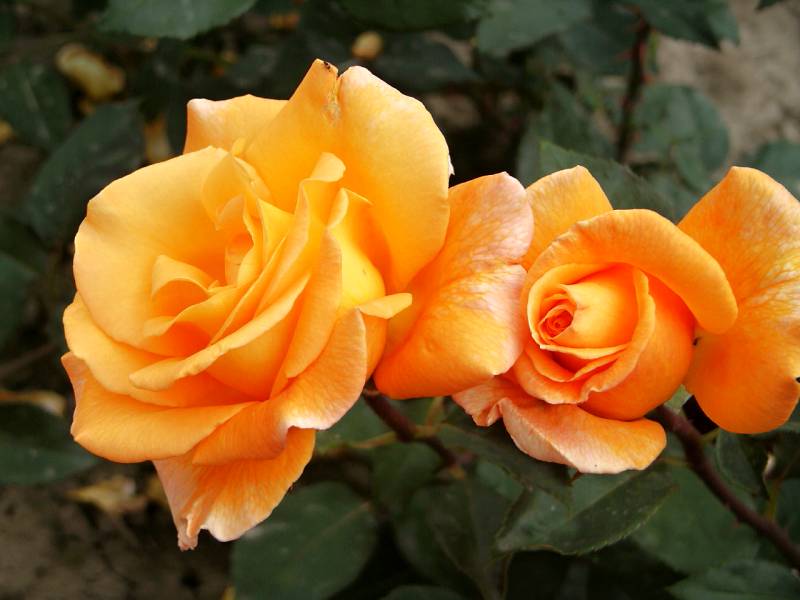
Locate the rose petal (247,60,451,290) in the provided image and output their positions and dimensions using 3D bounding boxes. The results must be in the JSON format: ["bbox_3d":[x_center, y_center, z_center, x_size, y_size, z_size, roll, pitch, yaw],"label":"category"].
[{"bbox_3d":[-0.014,-0.035,0.495,0.056,0.063,0.027,3,3,5],"label":"rose petal"}]

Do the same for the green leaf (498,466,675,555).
[{"bbox_3d":[0.057,0.065,0.545,0.056,0.014,0.027,-23,43,-17],"label":"green leaf"}]

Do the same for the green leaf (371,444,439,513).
[{"bbox_3d":[0.002,0.057,0.565,0.022,0.012,0.027,-9,46,-9],"label":"green leaf"}]

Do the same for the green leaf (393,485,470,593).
[{"bbox_3d":[0.010,0.077,0.575,0.022,0.013,0.036,-18,52,-7],"label":"green leaf"}]

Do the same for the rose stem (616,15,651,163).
[{"bbox_3d":[0.087,-0.078,0.660,0.011,0.059,0.011,7,24,-2],"label":"rose stem"}]

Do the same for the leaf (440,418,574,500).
[{"bbox_3d":[0.032,0.050,0.550,0.042,0.013,0.024,23,43,17],"label":"leaf"}]

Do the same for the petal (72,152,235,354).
[{"bbox_3d":[-0.067,-0.013,0.485,0.045,0.054,0.024,6,6,-24],"label":"petal"}]

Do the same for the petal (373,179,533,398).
[{"bbox_3d":[0.015,-0.004,0.490,0.042,0.061,0.025,12,6,0],"label":"petal"}]

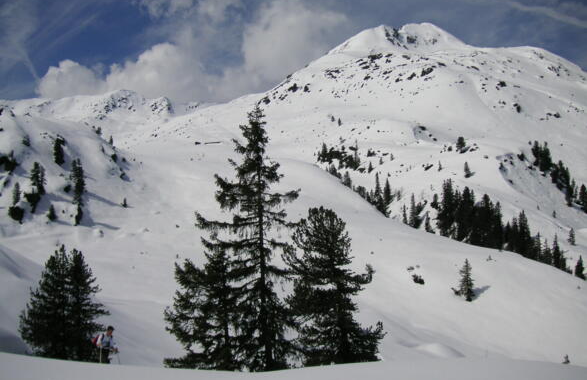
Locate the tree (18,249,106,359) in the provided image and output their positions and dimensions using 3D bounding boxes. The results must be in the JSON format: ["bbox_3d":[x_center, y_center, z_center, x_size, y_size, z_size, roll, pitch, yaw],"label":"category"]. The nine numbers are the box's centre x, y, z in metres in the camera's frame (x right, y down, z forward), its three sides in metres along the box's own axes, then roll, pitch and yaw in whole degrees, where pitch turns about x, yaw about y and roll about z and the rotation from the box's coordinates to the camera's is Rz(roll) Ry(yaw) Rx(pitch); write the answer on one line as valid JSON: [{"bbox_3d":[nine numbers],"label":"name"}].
[{"bbox_3d":[-7.883,4.130,21.500,3.085,4.387,2.776,-1,-3,0],"label":"tree"}]

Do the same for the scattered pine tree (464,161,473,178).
[{"bbox_3d":[53.005,-6.209,190.000,2.423,5.452,2.423,-1,-3,0],"label":"scattered pine tree"}]

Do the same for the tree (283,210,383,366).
[{"bbox_3d":[1.601,4.003,24.500,3.906,6.718,3.710,-1,-3,0],"label":"tree"}]

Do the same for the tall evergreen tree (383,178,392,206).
[{"bbox_3d":[22.477,0.598,150.000,2.391,6.695,2.391,-1,-3,0],"label":"tall evergreen tree"}]

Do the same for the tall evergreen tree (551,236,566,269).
[{"bbox_3d":[54.918,12.952,130.000,3.316,7.461,2.984,-1,-3,0],"label":"tall evergreen tree"}]

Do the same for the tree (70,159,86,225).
[{"bbox_3d":[-27.419,0.319,80.000,2.040,8.672,2.040,-1,-3,0],"label":"tree"}]

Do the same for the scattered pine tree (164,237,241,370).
[{"bbox_3d":[-3.554,4.628,24.500,2.968,5.624,2.968,-1,-3,0],"label":"scattered pine tree"}]

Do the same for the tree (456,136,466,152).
[{"bbox_3d":[57.580,-15.595,215.000,3.427,5.484,3.427,-1,-3,0],"label":"tree"}]

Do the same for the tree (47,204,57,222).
[{"bbox_3d":[-30.862,2.997,80.000,1.275,2.296,1.275,-1,-3,0],"label":"tree"}]

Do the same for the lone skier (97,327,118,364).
[{"bbox_3d":[-5.574,4.960,18.800,0.750,1.750,0.680,-4,-4,40],"label":"lone skier"}]

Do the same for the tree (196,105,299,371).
[{"bbox_3d":[-1.833,2.132,25.000,4.065,11.079,3.862,-1,-3,0],"label":"tree"}]

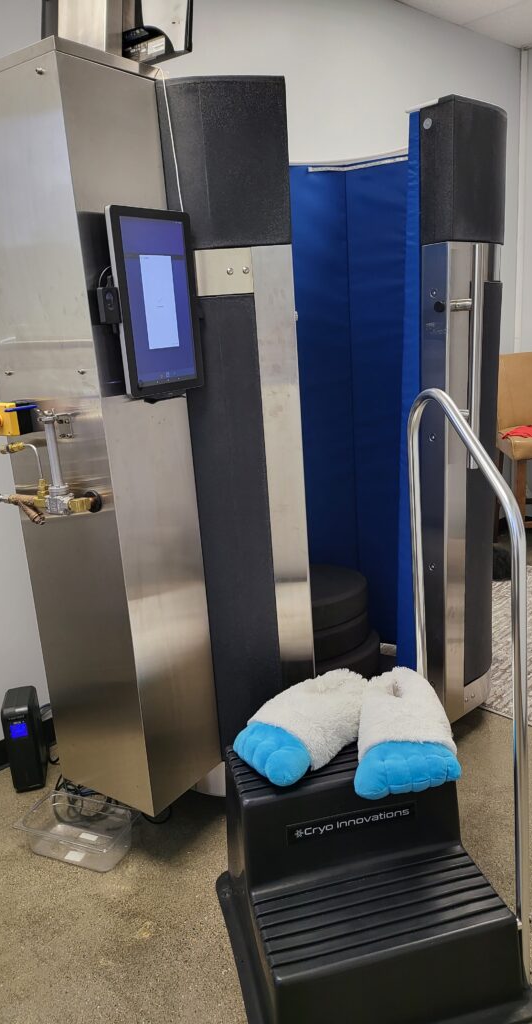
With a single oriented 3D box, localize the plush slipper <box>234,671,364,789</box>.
[{"bbox_3d":[0.103,0.500,1.677,0.204,0.156,0.333,11,21,43],"label":"plush slipper"}]

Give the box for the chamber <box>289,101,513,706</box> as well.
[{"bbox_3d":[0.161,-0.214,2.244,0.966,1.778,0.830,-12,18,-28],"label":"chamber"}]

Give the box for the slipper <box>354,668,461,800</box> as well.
[{"bbox_3d":[0.306,0.492,1.659,0.211,0.154,0.320,-5,15,-2],"label":"slipper"}]

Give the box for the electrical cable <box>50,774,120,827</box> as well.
[{"bbox_3d":[-0.534,0.829,2.074,0.188,0.092,0.156,-4,15,0],"label":"electrical cable"}]

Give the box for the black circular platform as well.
[{"bbox_3d":[0.138,0.276,2.355,0.388,0.076,0.388,-4,15,1],"label":"black circular platform"}]

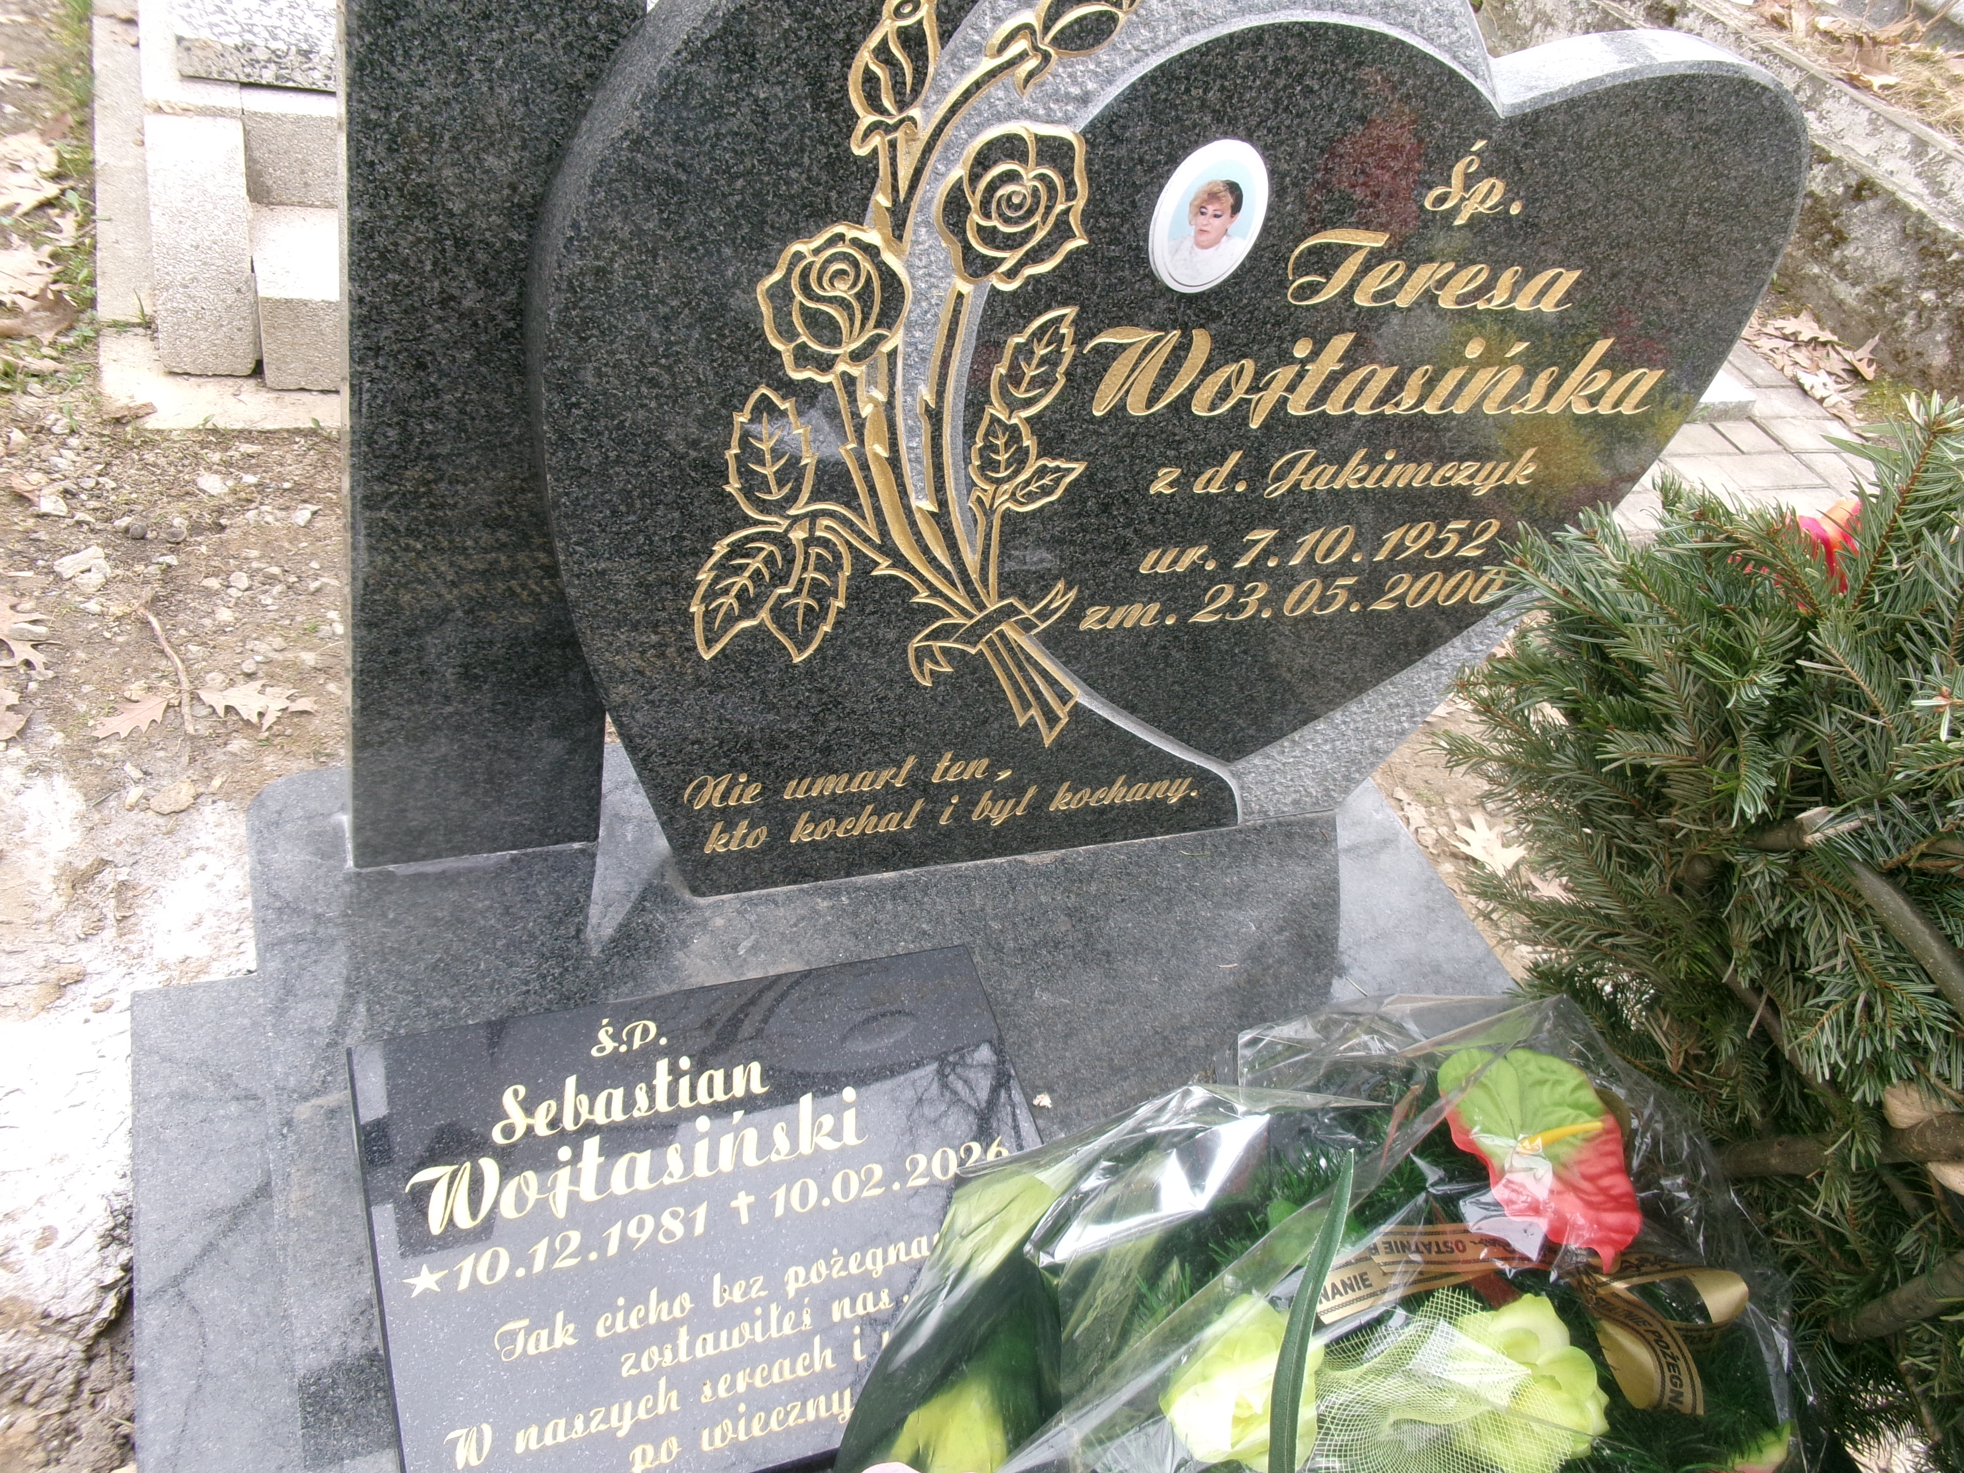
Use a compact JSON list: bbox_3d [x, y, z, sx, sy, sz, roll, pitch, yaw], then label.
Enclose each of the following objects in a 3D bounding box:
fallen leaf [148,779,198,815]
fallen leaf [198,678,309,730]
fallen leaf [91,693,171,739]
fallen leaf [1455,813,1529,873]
[{"bbox_3d":[-0.720,0.055,1.420,0.033,0.009,0.042,35,45,22],"label":"fallen leaf"},{"bbox_3d":[-0.708,-0.032,1.542,0.108,0.020,0.070,9,41,-7],"label":"fallen leaf"},{"bbox_3d":[-0.801,-0.019,1.503,0.049,0.016,0.081,32,44,18],"label":"fallen leaf"},{"bbox_3d":[0.575,0.125,1.789,0.094,0.018,0.111,6,42,-11],"label":"fallen leaf"}]

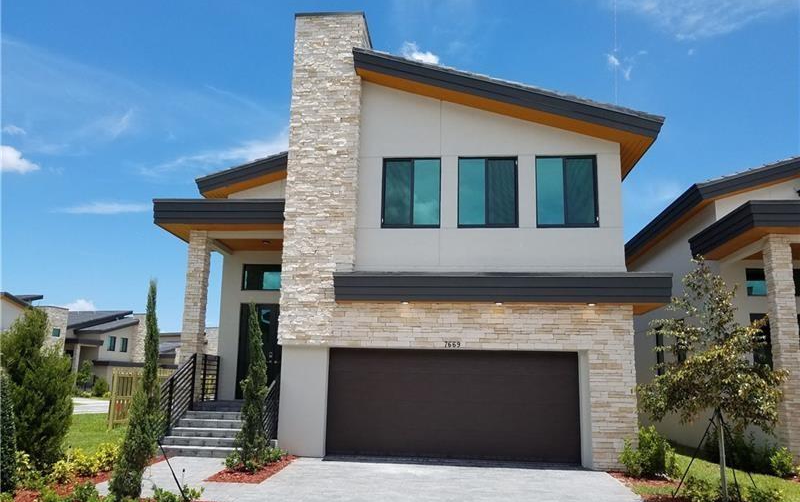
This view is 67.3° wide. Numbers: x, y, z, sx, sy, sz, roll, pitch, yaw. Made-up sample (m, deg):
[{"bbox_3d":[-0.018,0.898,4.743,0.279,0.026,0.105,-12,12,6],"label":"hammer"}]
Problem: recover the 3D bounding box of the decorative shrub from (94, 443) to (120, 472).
[{"bbox_3d":[-4.994,3.524,10.258,0.467,0.455,0.467,0,-11,6],"label":"decorative shrub"}]

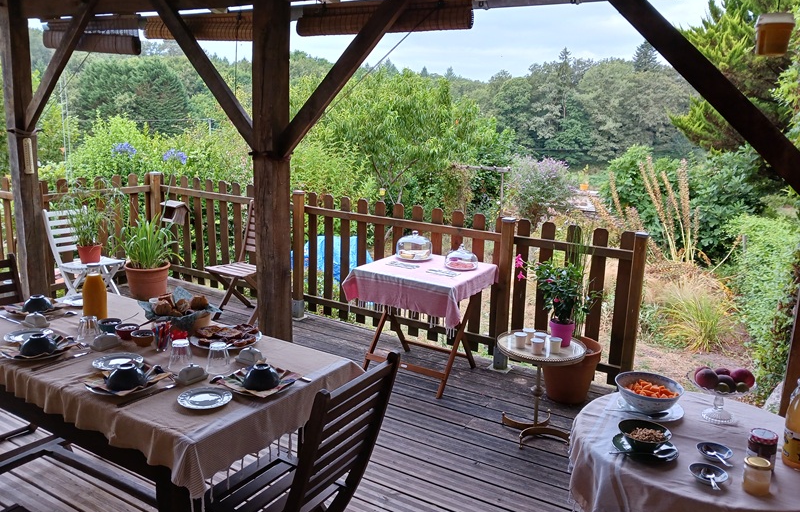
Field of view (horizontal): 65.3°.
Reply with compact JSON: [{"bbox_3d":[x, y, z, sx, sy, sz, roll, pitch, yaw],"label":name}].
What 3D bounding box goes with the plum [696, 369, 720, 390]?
[{"bbox_3d":[1.008,0.403,2.045,0.067,0.066,0.067,2,12,0],"label":"plum"}]

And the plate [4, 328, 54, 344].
[{"bbox_3d":[-1.510,0.335,2.548,0.177,0.020,0.177,2,12,0],"label":"plate"}]

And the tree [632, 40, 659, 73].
[{"bbox_3d":[54.183,-37.356,140.000,7.500,22.000,7.500,6,12,20],"label":"tree"}]

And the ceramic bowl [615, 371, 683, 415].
[{"bbox_3d":[0.835,0.472,2.102,0.219,0.087,0.219,2,12,0],"label":"ceramic bowl"}]

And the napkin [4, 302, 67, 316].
[{"bbox_3d":[-1.635,0.240,2.803,0.205,0.022,0.205,9,13,30],"label":"napkin"}]

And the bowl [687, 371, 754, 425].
[{"bbox_3d":[1.061,0.476,2.069,0.205,0.123,0.205,9,12,28],"label":"bowl"}]

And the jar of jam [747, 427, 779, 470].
[{"bbox_3d":[1.013,0.546,1.749,0.070,0.103,0.070,6,11,17],"label":"jar of jam"}]

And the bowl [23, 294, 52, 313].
[{"bbox_3d":[-1.640,0.210,2.824,0.124,0.059,0.124,-4,13,-30],"label":"bowl"}]

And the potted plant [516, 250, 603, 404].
[{"bbox_3d":[0.977,0.458,3.834,0.490,0.950,0.460,2,12,0],"label":"potted plant"}]

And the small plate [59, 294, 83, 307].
[{"bbox_3d":[-1.543,0.213,2.999,0.172,0.020,0.172,-3,12,-27],"label":"small plate"}]

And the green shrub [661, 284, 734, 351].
[{"bbox_3d":[2.751,0.567,5.750,0.680,0.600,0.660,8,12,26],"label":"green shrub"}]

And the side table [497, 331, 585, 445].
[{"bbox_3d":[0.759,0.741,3.440,0.472,0.540,0.472,2,12,0],"label":"side table"}]

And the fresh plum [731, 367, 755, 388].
[{"bbox_3d":[1.129,0.402,2.055,0.069,0.066,0.069,2,12,0],"label":"fresh plum"}]

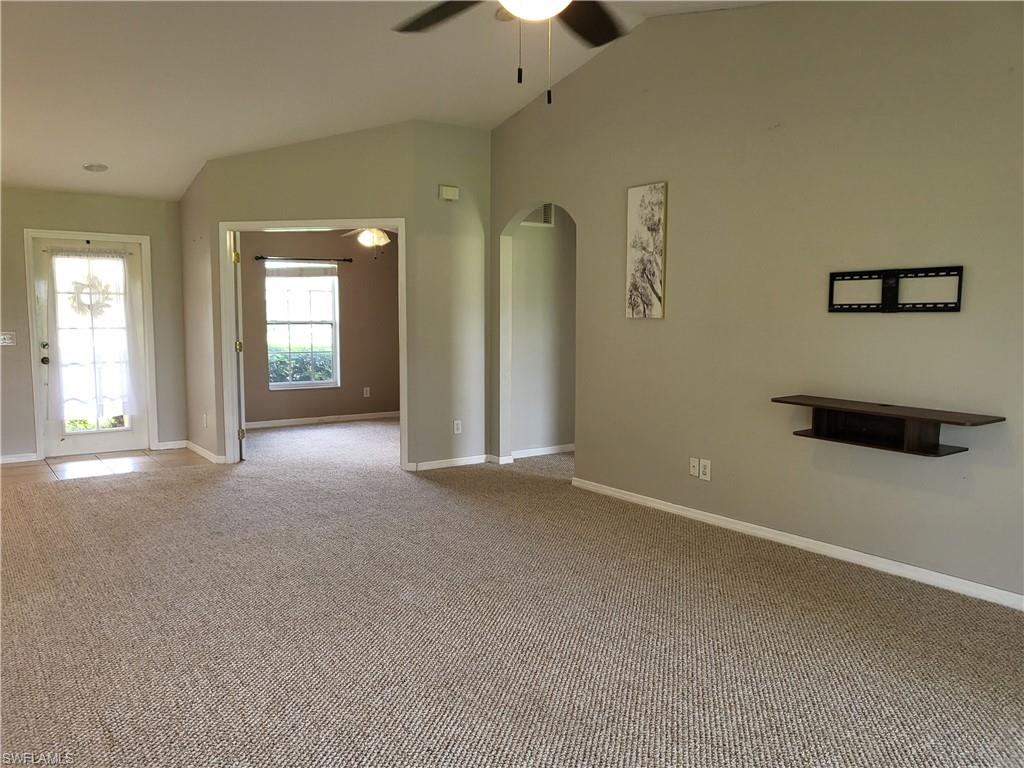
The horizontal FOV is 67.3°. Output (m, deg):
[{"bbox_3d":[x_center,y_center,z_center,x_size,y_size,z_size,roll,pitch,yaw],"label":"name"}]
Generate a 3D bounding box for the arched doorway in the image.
[{"bbox_3d":[0.254,-0.348,6.528,0.140,2.270,1.030,-4,6,-36],"label":"arched doorway"}]

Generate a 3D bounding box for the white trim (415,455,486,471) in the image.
[{"bbox_3d":[-0.551,0.712,6.989,0.740,0.072,0.020,-4,6,-36],"label":"white trim"}]

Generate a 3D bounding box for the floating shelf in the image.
[{"bbox_3d":[1.888,0.210,3.981,0.290,0.185,1.090,-4,6,-36],"label":"floating shelf"}]

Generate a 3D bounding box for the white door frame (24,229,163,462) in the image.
[{"bbox_3d":[-4.027,-0.374,7.423,1.050,2.125,0.110,-4,6,-36],"label":"white door frame"}]

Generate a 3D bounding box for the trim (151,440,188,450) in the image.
[{"bbox_3d":[-3.473,0.620,7.868,0.290,0.072,0.020,-4,6,-36],"label":"trim"}]

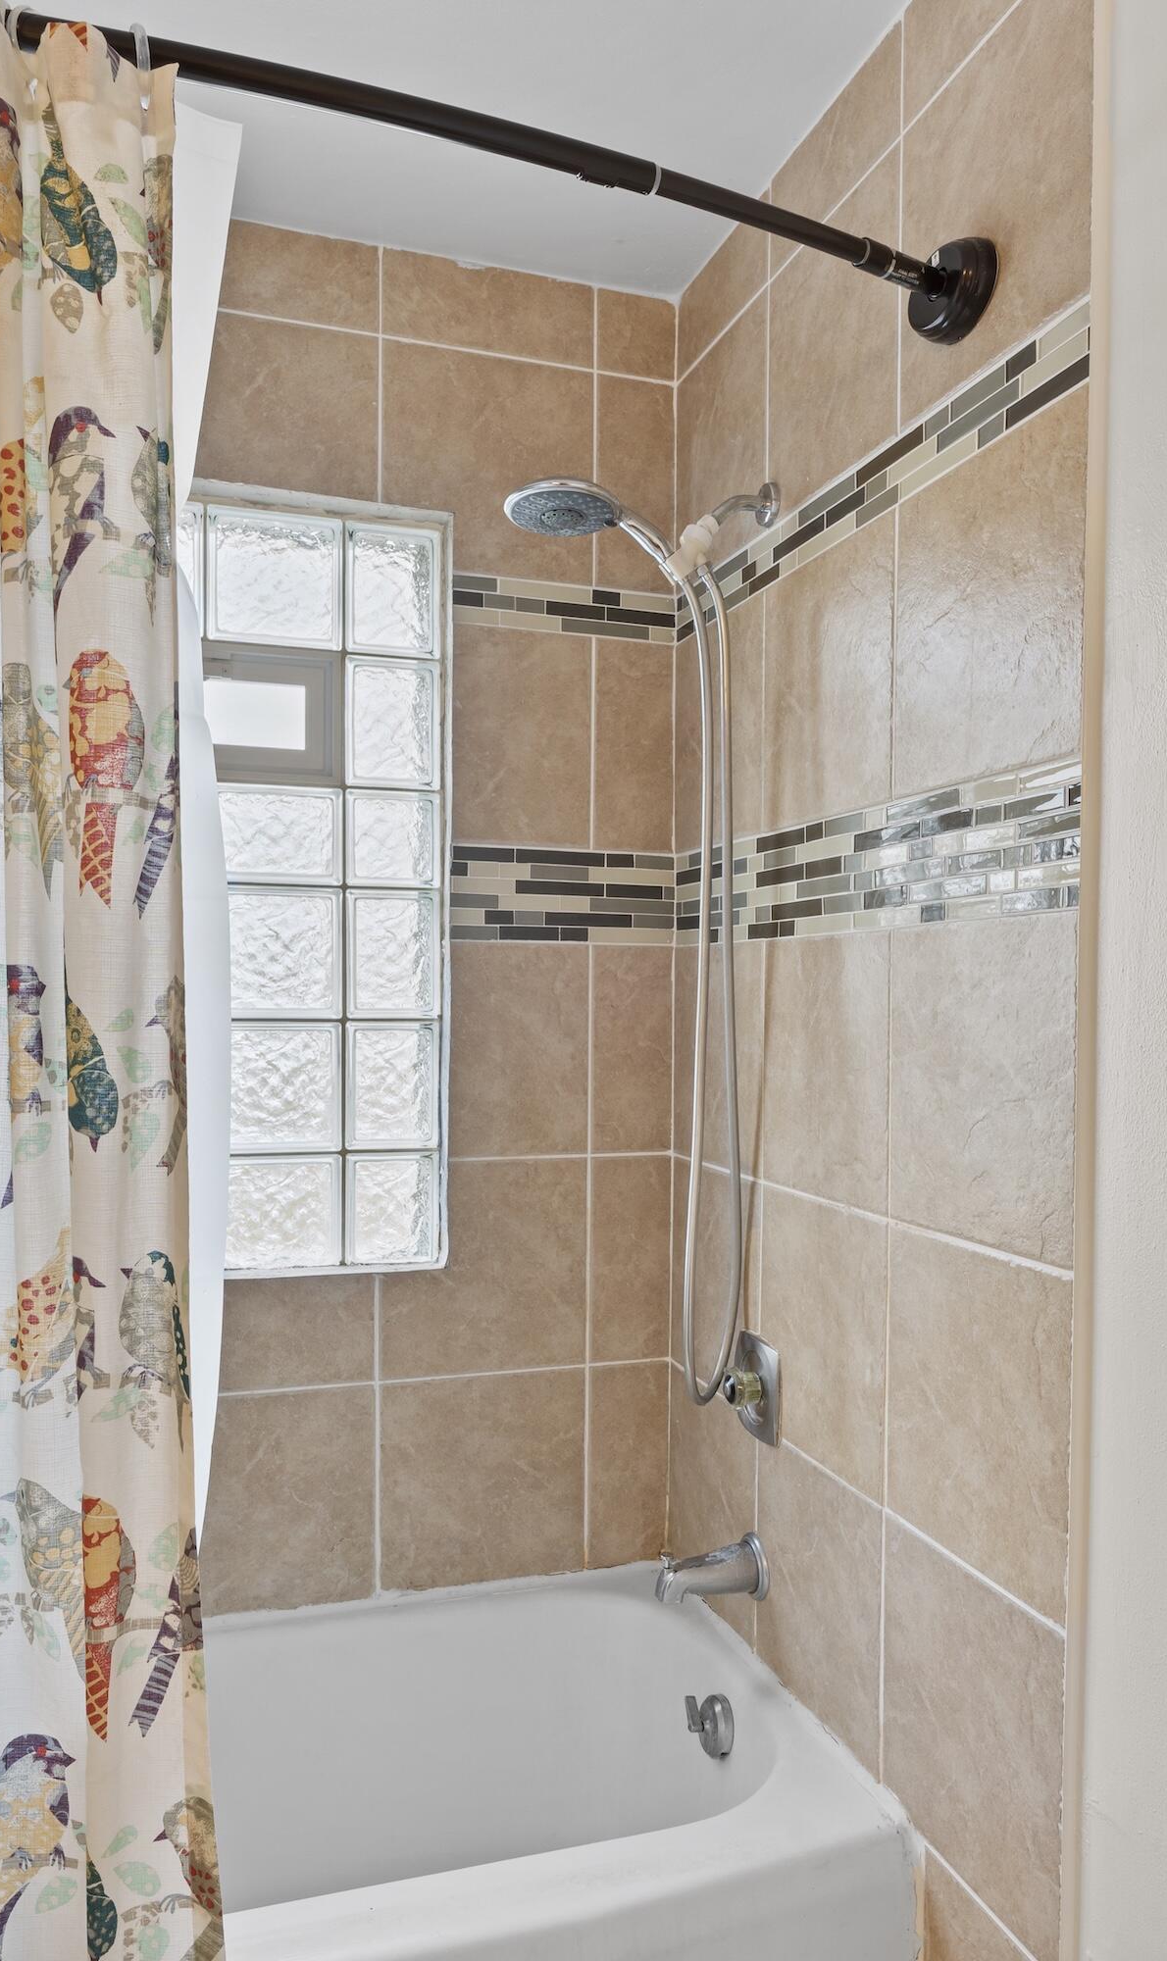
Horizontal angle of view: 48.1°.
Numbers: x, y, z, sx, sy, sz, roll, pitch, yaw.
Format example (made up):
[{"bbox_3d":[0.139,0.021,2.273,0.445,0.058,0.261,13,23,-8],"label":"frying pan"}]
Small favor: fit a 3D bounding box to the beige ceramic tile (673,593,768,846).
[{"bbox_3d":[0.213,-0.375,1.980,0.015,0.338,0.312,1,-1,-18],"label":"beige ceramic tile"}]

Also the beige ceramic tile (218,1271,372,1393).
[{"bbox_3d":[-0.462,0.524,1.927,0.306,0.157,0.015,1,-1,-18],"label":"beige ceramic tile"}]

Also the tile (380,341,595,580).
[{"bbox_3d":[-0.141,-0.805,2.050,0.333,0.338,0.012,1,0,-19],"label":"tile"}]

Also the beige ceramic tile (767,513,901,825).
[{"bbox_3d":[0.313,-0.377,1.675,0.012,0.341,0.329,1,0,-19],"label":"beige ceramic tile"}]

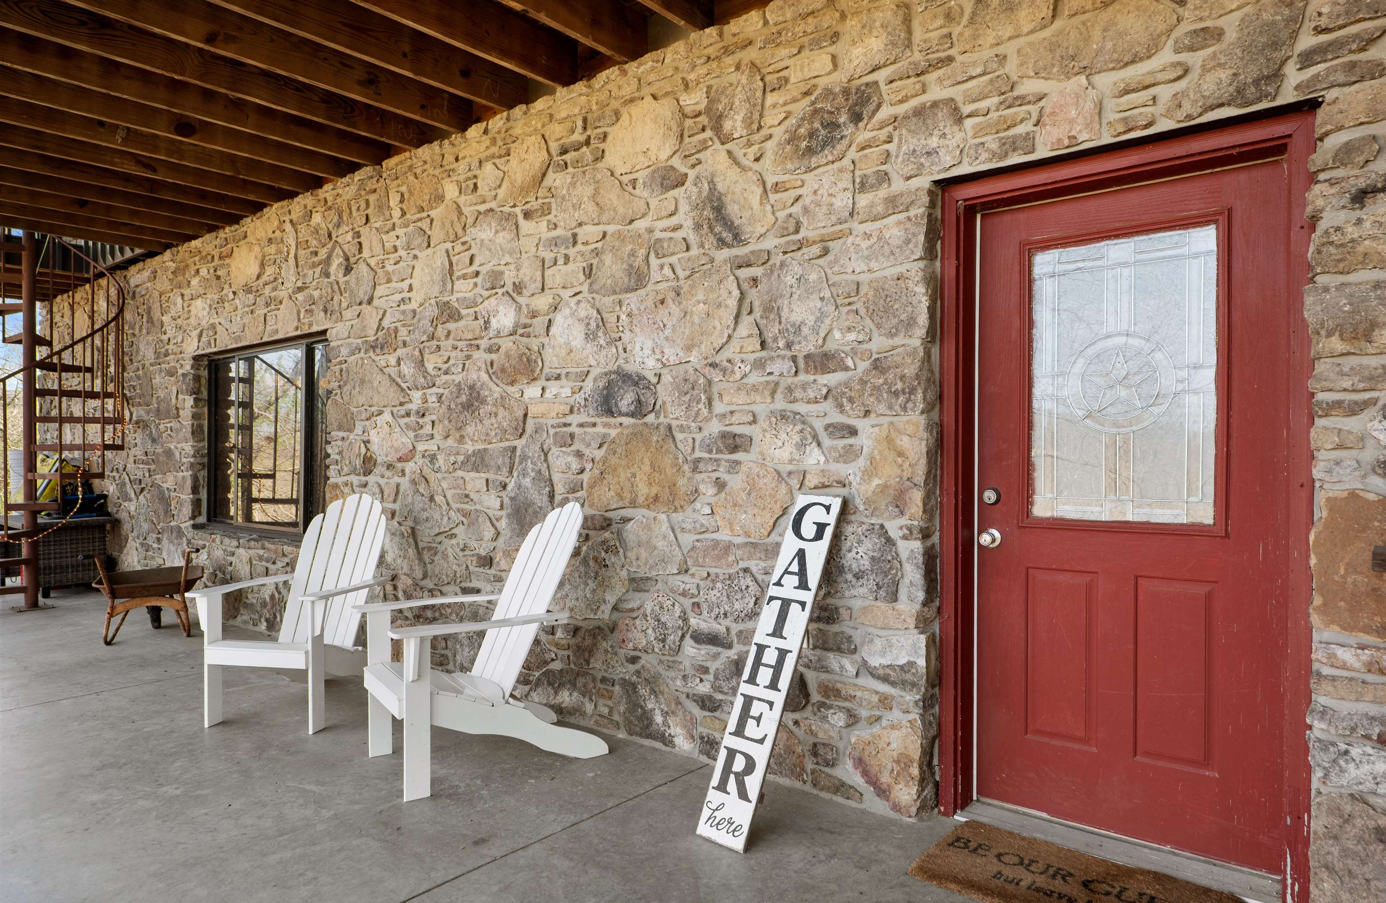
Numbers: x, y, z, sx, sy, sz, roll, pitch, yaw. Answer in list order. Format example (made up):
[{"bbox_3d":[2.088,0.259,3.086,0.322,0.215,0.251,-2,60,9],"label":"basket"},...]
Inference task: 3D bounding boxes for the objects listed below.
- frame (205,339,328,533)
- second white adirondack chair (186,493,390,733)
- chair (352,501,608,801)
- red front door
[{"bbox_3d":[-3.012,-0.090,5.780,2.020,1.300,0.100,0,0,38],"label":"frame"},{"bbox_3d":[-1.846,0.727,3.927,0.660,1.000,0.863,0,0,10],"label":"second white adirondack chair"},{"bbox_3d":[-0.838,0.725,3.251,0.863,1.000,0.660,0,0,-34],"label":"chair"},{"bbox_3d":[1.337,0.190,2.564,0.905,2.030,0.050,0,0,38],"label":"red front door"}]

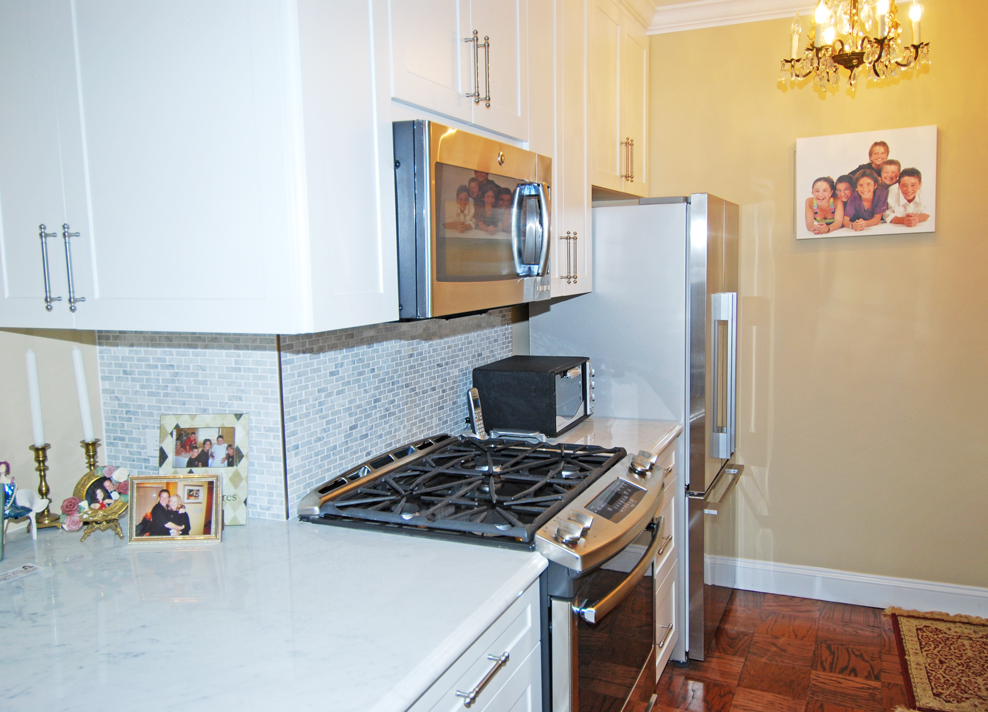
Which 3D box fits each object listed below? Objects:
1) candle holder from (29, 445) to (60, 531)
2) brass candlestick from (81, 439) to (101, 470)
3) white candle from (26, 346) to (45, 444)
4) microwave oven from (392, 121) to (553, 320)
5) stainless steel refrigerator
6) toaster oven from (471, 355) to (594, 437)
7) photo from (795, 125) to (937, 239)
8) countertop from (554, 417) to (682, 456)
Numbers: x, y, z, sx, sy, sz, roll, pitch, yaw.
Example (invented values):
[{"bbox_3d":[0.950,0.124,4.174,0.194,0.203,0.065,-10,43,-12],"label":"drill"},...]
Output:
[{"bbox_3d":[-1.044,0.304,1.859,0.072,0.190,0.072,-3,7,-14],"label":"candle holder"},{"bbox_3d":[-0.951,0.297,1.899,0.072,0.190,0.072,-3,7,-14],"label":"brass candlestick"},{"bbox_3d":[-1.052,0.103,1.838,0.022,0.245,0.022,-3,7,-14],"label":"white candle"},{"bbox_3d":[-0.139,-0.340,2.151,0.385,0.425,0.750,2,7,25],"label":"microwave oven"},{"bbox_3d":[0.618,0.244,3.335,0.690,1.730,0.780,2,7,25],"label":"stainless steel refrigerator"},{"bbox_3d":[0.153,0.140,2.833,0.310,0.228,0.385,2,7,25],"label":"toaster oven"},{"bbox_3d":[1.499,-0.694,3.235,0.510,0.410,0.032,2,7,25],"label":"photo"},{"bbox_3d":[0.267,0.283,2.720,0.650,0.035,0.620,2,7,25],"label":"countertop"}]

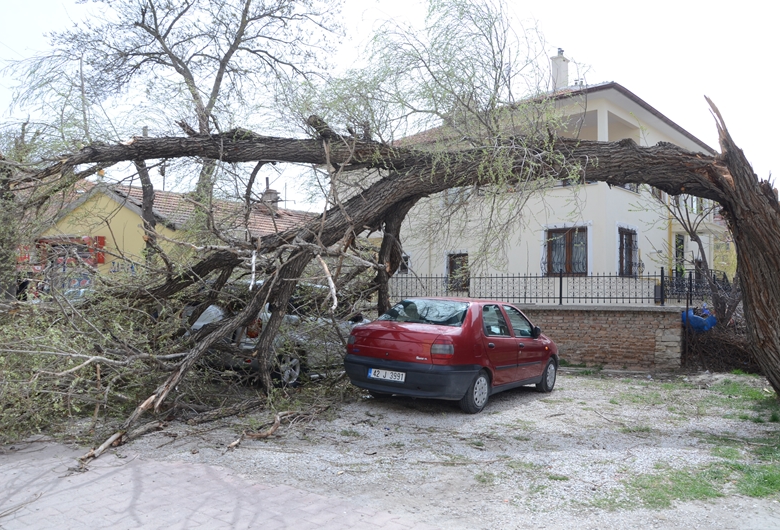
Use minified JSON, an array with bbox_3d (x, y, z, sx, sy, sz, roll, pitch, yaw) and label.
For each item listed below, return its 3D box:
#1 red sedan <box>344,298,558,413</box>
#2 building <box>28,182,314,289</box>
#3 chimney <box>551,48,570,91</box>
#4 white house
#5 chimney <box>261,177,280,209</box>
[{"bbox_3d":[1.164,1.215,8.868,1.640,1.430,4.120,-2,-3,36],"label":"red sedan"},{"bbox_3d":[-6.760,0.005,25.528,6.900,5.400,11.500,-2,-3,36],"label":"building"},{"bbox_3d":[6.321,-7.211,22.200,0.520,1.650,0.520,-2,-4,42],"label":"chimney"},{"bbox_3d":[5.697,-2.374,25.244,12.600,9.600,12.000,-2,-4,42],"label":"white house"},{"bbox_3d":[-5.249,-3.184,26.300,0.580,1.400,0.580,-2,-3,38],"label":"chimney"}]

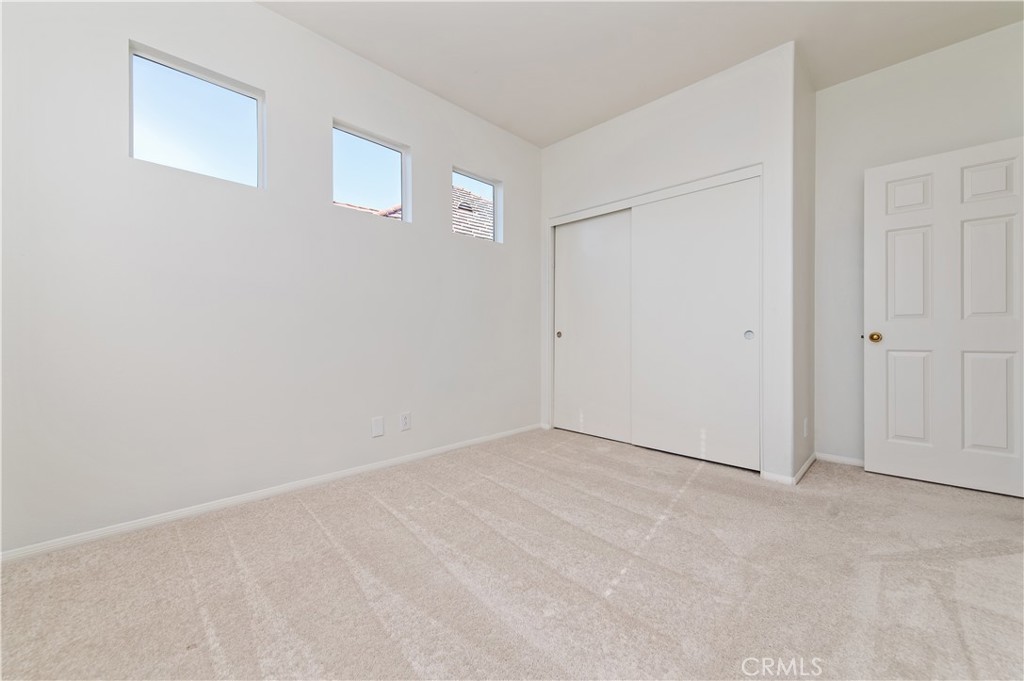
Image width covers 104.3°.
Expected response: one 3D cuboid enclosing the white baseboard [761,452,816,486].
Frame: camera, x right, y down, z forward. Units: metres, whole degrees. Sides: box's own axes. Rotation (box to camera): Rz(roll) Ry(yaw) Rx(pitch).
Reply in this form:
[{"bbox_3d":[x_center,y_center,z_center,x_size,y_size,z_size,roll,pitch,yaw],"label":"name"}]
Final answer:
[{"bbox_3d":[1.951,0.871,2.799,0.197,0.052,0.735,1,1,45],"label":"white baseboard"}]

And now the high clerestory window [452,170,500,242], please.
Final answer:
[{"bbox_3d":[-0.321,-1.139,3.414,0.100,0.549,0.557,1,1,45],"label":"high clerestory window"}]

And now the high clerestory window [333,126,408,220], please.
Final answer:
[{"bbox_3d":[-0.976,-1.133,2.756,0.100,0.549,0.557,1,1,45],"label":"high clerestory window"}]

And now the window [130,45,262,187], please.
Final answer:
[{"bbox_3d":[-1.630,-1.128,2.098,0.100,0.549,0.557,1,1,45],"label":"window"}]

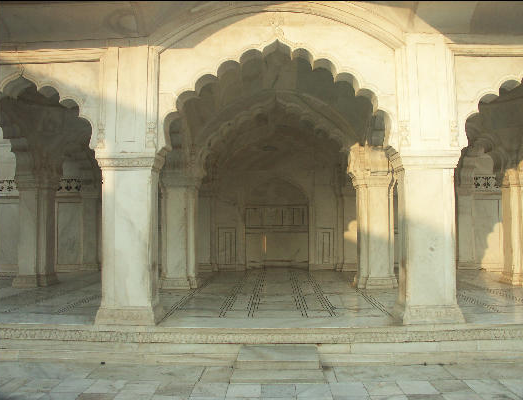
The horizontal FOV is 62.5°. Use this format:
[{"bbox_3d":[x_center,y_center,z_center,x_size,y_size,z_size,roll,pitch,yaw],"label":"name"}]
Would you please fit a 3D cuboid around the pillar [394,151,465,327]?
[{"bbox_3d":[1.992,0.451,5.215,0.708,1.959,0.520,0,-3,1],"label":"pillar"}]

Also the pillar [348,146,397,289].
[{"bbox_3d":[2.065,0.323,7.863,0.681,2.476,0.600,0,-3,1],"label":"pillar"}]

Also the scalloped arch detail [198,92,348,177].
[{"bbox_3d":[0.215,-1.159,7.957,2.814,1.492,0.350,0,-3,1],"label":"scalloped arch detail"}]

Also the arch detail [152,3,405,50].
[{"bbox_3d":[0.193,-2.013,5.169,2.955,0.570,0.300,0,-3,1],"label":"arch detail"}]

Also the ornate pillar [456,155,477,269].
[{"bbox_3d":[4.712,0.304,10.228,0.624,2.627,0.400,0,-3,1],"label":"ornate pillar"}]

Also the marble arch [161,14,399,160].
[{"bbox_3d":[0.199,-1.380,5.329,2.872,1.758,0.420,0,-3,1],"label":"marble arch"}]

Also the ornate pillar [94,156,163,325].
[{"bbox_3d":[-1.573,0.474,5.268,0.718,1.956,0.520,0,-3,1],"label":"ornate pillar"}]

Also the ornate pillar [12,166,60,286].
[{"bbox_3d":[-4.112,0.505,7.958,0.627,2.112,0.580,0,-3,1],"label":"ornate pillar"}]

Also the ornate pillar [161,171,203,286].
[{"bbox_3d":[-1.495,0.526,7.907,0.672,2.092,0.600,0,-3,1],"label":"ornate pillar"}]

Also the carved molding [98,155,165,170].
[{"bbox_3d":[-1.584,-0.422,5.300,0.718,0.165,0.500,0,-3,1],"label":"carved molding"}]

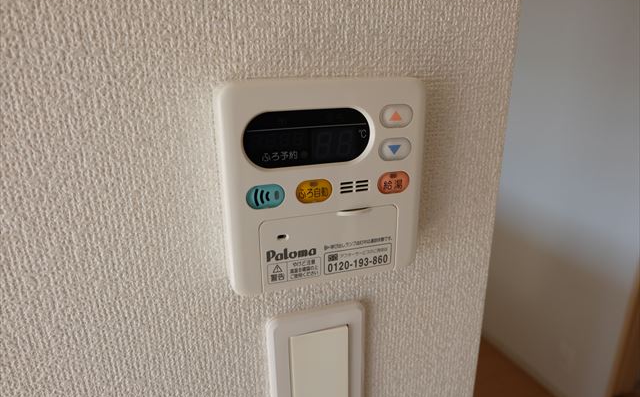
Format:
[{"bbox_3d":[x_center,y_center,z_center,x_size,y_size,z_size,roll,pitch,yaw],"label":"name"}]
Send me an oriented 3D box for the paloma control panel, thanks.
[{"bbox_3d":[0.004,-0.008,0.256,0.121,0.122,0.021,-6,18,-16],"label":"paloma control panel"}]

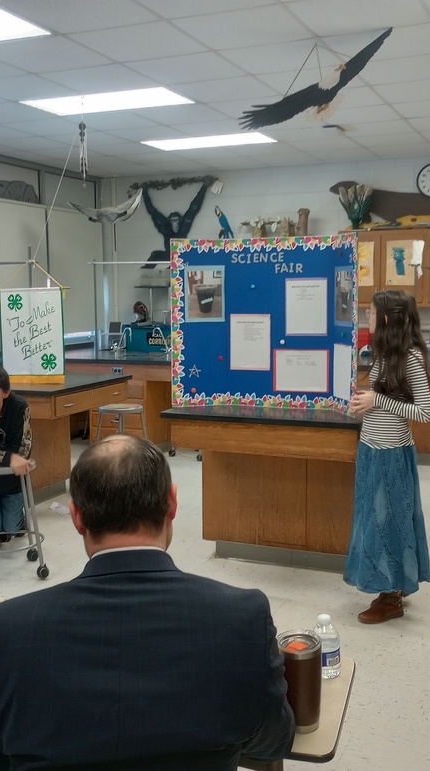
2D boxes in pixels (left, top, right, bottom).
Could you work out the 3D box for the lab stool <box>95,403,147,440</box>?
[{"bbox_3d":[-0.737,0.464,6.617,0.400,0.600,0.400,2,7,23],"label":"lab stool"}]

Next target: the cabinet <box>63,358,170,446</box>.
[{"bbox_3d":[-0.652,0.184,7.807,1.400,0.890,0.850,2,7,23],"label":"cabinet"}]

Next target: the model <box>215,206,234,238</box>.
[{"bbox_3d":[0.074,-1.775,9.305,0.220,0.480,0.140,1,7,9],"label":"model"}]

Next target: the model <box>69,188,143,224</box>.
[{"bbox_3d":[-1.188,-1.942,9.000,0.780,0.370,0.350,-1,7,-7],"label":"model"}]

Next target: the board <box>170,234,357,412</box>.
[{"bbox_3d":[0.272,-0.325,4.434,1.030,0.920,0.220,2,7,23],"label":"board"}]

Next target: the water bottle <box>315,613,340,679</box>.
[{"bbox_3d":[0.256,0.588,1.883,0.059,0.133,0.059,0,7,0],"label":"water bottle"}]

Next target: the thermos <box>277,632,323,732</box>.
[{"bbox_3d":[0.170,0.593,1.661,0.086,0.176,0.086,0,7,0],"label":"thermos"}]

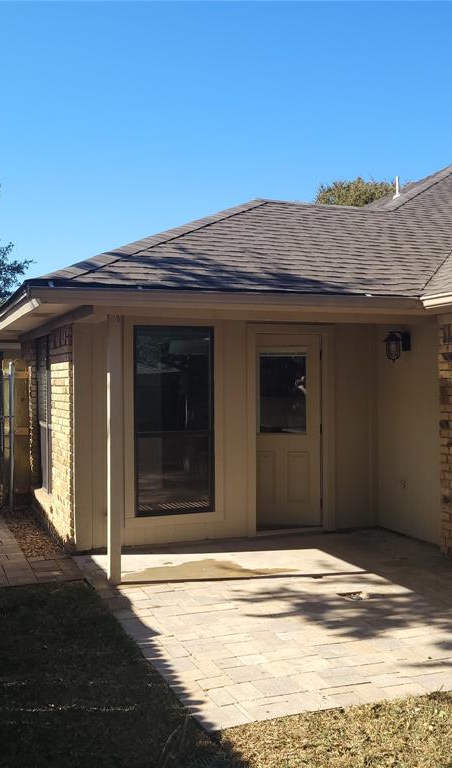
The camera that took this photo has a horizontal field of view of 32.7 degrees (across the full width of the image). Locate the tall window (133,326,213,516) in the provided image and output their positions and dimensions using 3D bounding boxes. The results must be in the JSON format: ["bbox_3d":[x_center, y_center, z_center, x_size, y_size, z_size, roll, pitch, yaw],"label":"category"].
[{"bbox_3d":[-0.499,0.359,7.545,0.819,1.847,0.100,0,0,-21],"label":"tall window"}]

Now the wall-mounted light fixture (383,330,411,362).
[{"bbox_3d":[1.711,-0.370,7.733,0.270,0.325,0.180,0,0,-21],"label":"wall-mounted light fixture"}]

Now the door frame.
[{"bbox_3d":[0.679,0.464,7.997,1.029,2.180,0.140,0,0,-21],"label":"door frame"}]

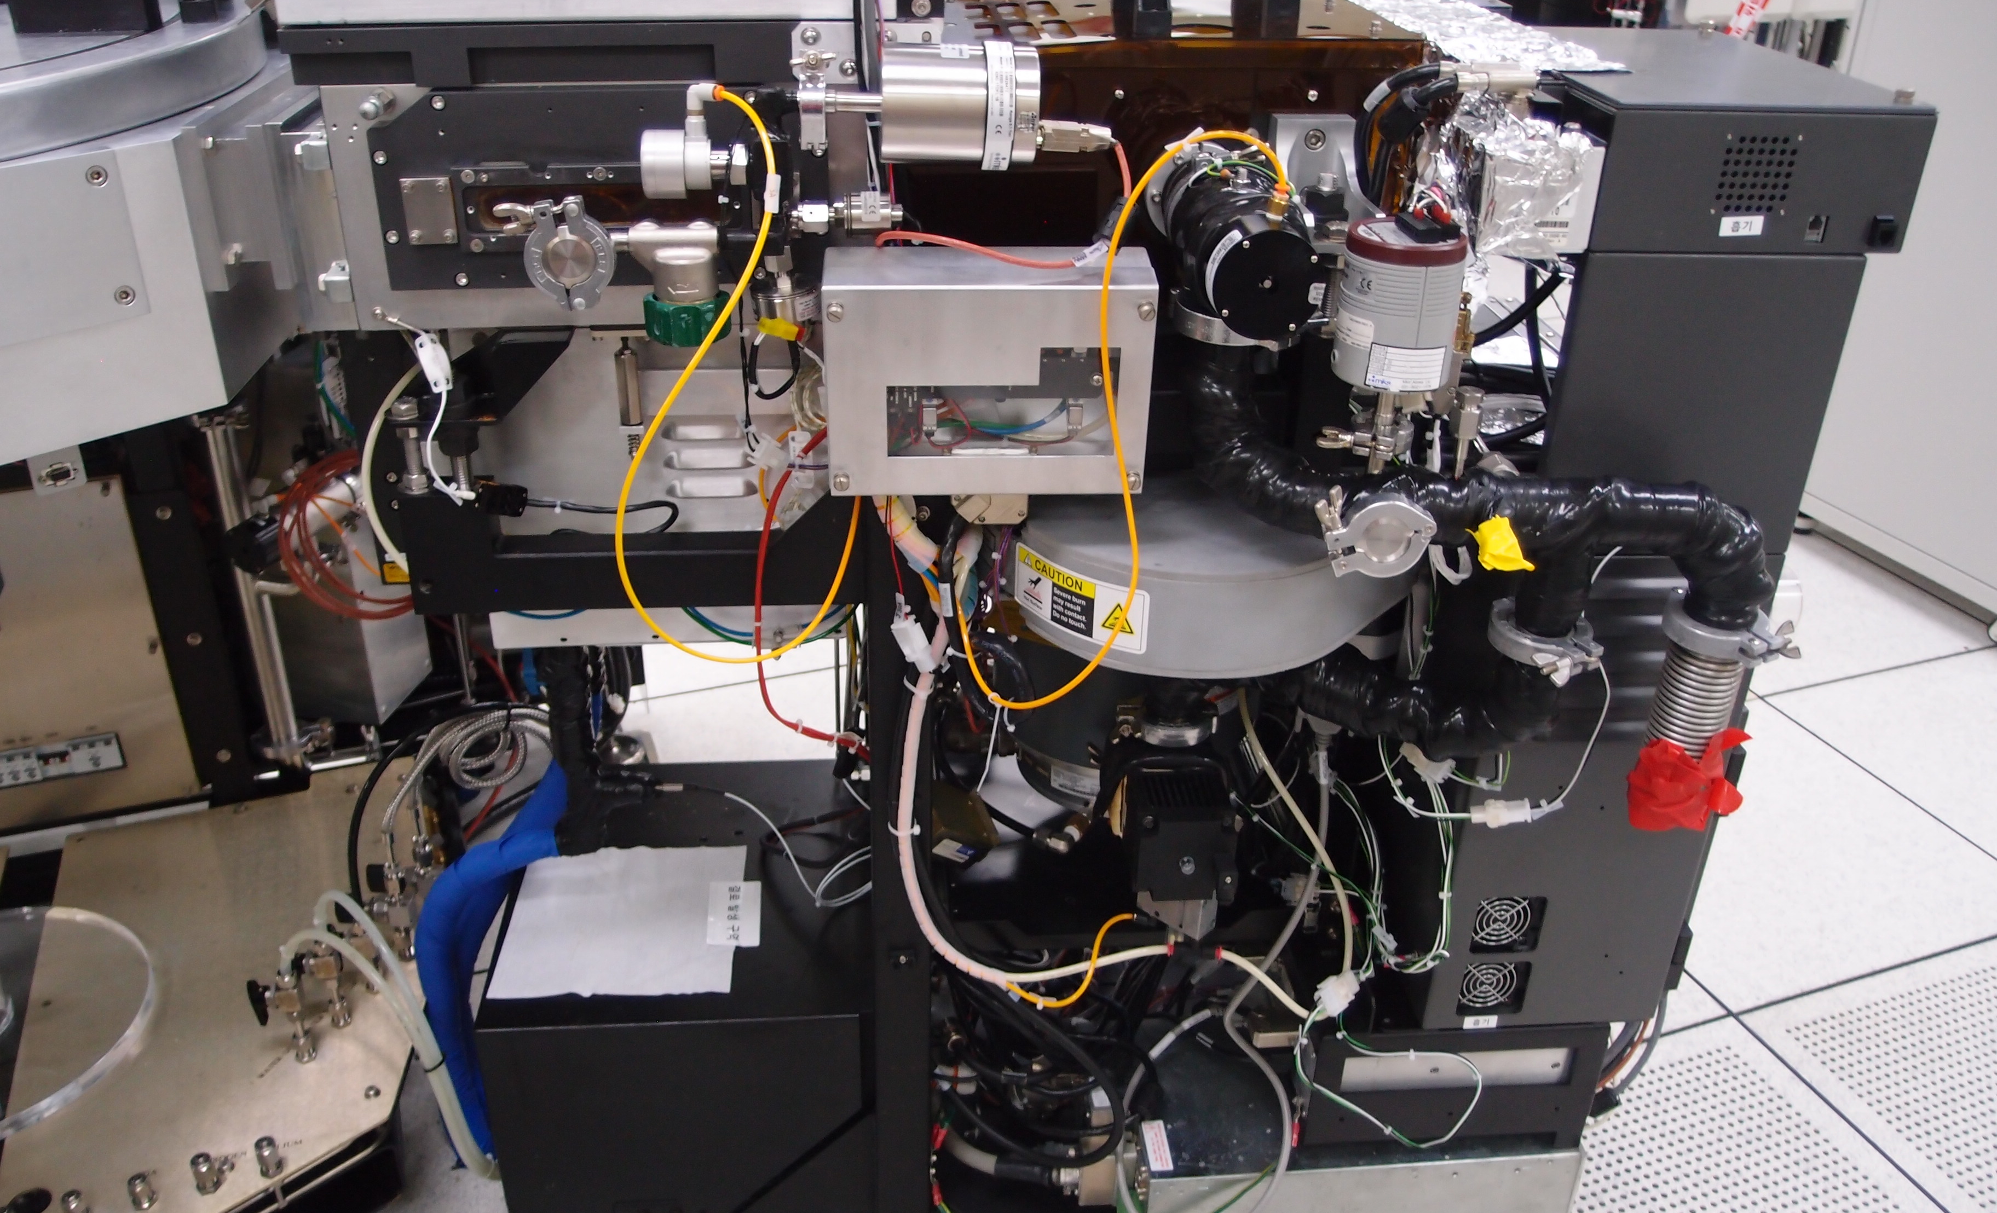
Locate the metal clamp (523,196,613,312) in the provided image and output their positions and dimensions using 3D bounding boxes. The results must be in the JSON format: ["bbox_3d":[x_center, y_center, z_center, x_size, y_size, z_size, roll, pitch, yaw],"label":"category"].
[{"bbox_3d":[-0.289,-0.238,1.092,0.057,0.075,0.022,-1,29,-4],"label":"metal clamp"}]

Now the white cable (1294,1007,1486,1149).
[{"bbox_3d":[0.354,0.433,1.482,0.171,0.143,0.050,-1,29,-4],"label":"white cable"}]

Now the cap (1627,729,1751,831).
[{"bbox_3d":[0.522,0.131,1.225,0.084,0.064,0.066,-1,29,-4],"label":"cap"}]

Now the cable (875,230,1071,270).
[{"bbox_3d":[-0.017,-0.256,1.162,0.146,0.023,0.050,-1,29,-4],"label":"cable"}]

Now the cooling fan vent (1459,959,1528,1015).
[{"bbox_3d":[0.441,0.335,1.447,0.061,0.061,0.015,-1,29,-4],"label":"cooling fan vent"}]

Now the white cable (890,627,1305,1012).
[{"bbox_3d":[0.096,0.197,1.421,0.380,0.385,0.080,-1,29,-4],"label":"white cable"}]

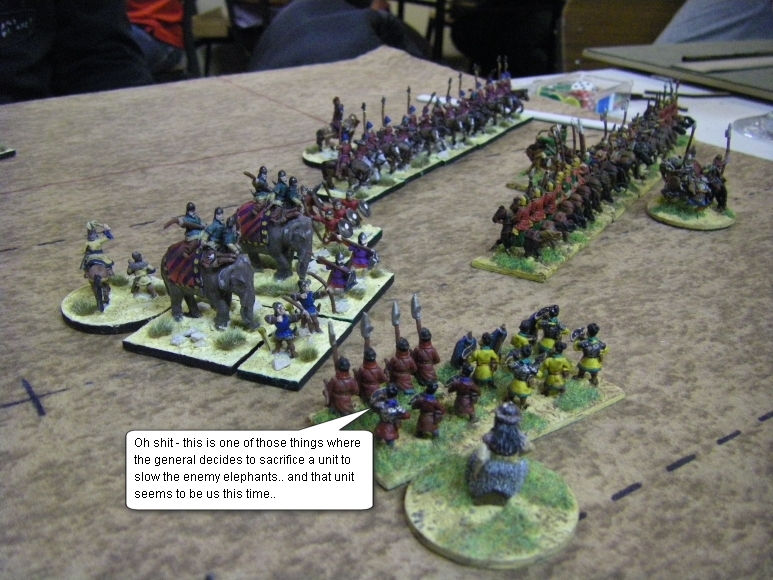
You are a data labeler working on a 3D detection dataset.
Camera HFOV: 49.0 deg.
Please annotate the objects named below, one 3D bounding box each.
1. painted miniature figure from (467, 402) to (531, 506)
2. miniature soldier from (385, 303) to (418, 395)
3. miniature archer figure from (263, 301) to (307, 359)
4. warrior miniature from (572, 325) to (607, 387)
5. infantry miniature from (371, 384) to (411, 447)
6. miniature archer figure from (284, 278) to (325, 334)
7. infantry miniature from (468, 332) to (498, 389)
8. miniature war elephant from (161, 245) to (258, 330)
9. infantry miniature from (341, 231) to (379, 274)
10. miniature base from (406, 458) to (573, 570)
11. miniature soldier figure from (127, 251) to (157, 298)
[{"bbox_3d":[0.026,0.036,0.200,0.013,0.023,0.016,1,25,2],"label":"painted miniature figure"},{"bbox_3d":[0.005,0.016,0.240,0.009,0.027,0.008,-11,27,-24],"label":"miniature soldier"},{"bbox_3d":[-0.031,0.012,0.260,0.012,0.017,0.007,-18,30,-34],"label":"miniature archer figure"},{"bbox_3d":[0.058,0.018,0.240,0.009,0.018,0.008,-12,27,-25],"label":"warrior miniature"},{"bbox_3d":[0.001,0.031,0.211,0.009,0.017,0.008,-10,26,-23],"label":"infantry miniature"},{"bbox_3d":[-0.026,0.004,0.275,0.012,0.018,0.008,-20,32,-38],"label":"miniature archer figure"},{"bbox_3d":[0.027,0.019,0.237,0.009,0.017,0.007,-9,26,-20],"label":"infantry miniature"},{"bbox_3d":[-0.058,-0.002,0.275,0.035,0.028,0.015,11,27,21],"label":"miniature war elephant"},{"bbox_3d":[-0.010,-0.014,0.319,0.011,0.016,0.009,18,30,34],"label":"infantry miniature"},{"bbox_3d":[0.025,0.051,0.200,0.040,0.003,0.040,0,25,0],"label":"miniature base"},{"bbox_3d":[-0.084,-0.005,0.289,0.010,0.016,0.007,-6,26,-15],"label":"miniature soldier figure"}]

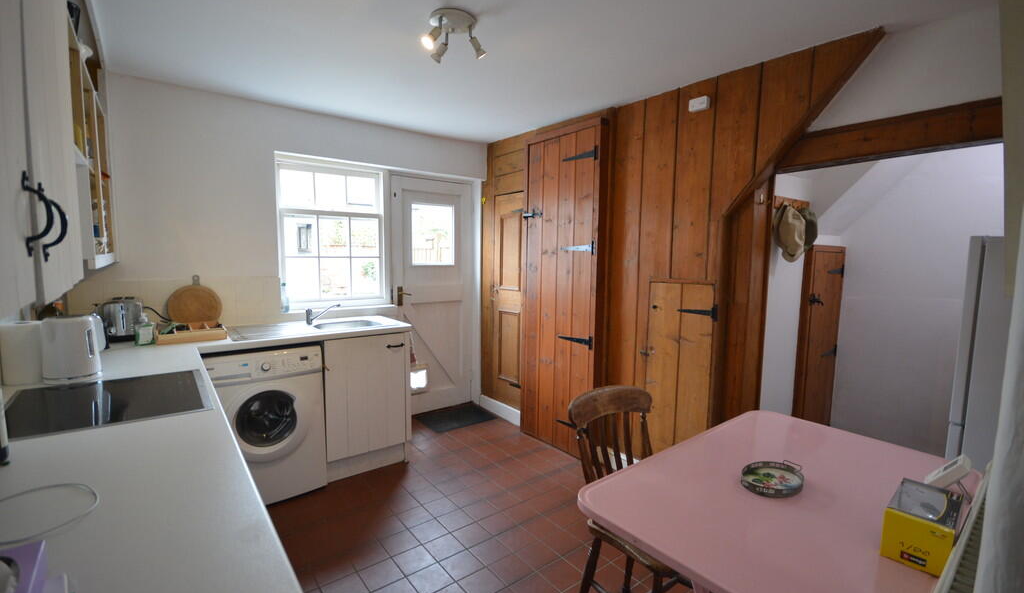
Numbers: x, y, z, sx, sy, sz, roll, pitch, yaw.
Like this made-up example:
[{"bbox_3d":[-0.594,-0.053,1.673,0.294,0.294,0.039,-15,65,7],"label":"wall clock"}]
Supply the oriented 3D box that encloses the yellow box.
[{"bbox_3d":[0.934,0.516,0.967,0.218,0.106,0.106,-4,7,-40],"label":"yellow box"}]

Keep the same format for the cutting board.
[{"bbox_3d":[-1.851,0.040,2.502,0.262,0.334,0.018,-1,-9,-40],"label":"cutting board"}]

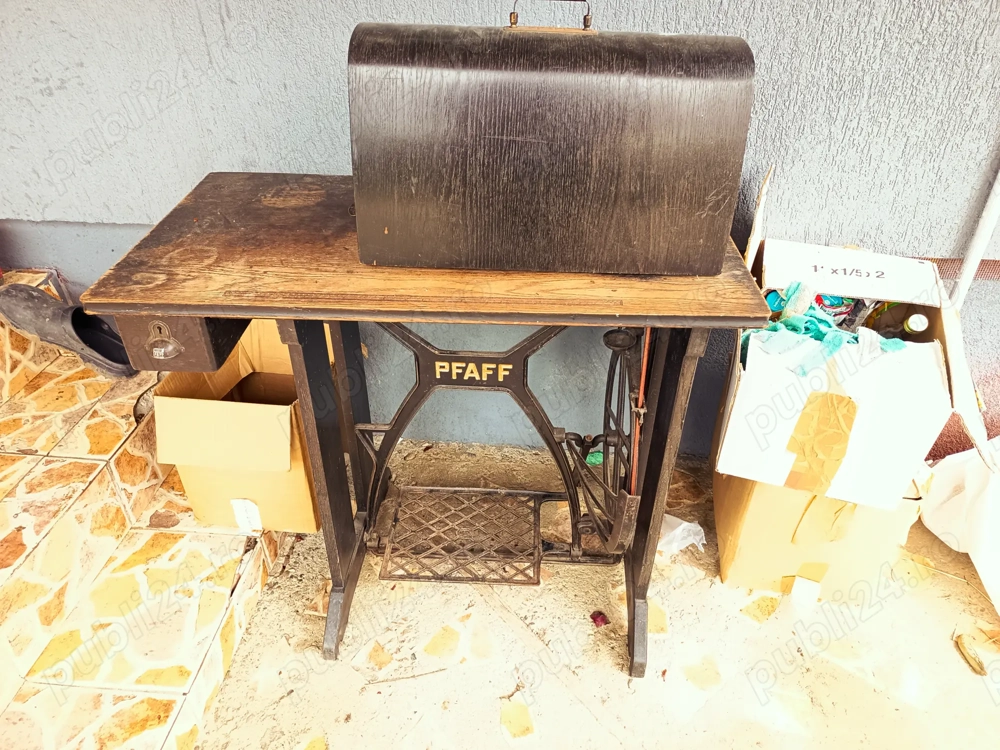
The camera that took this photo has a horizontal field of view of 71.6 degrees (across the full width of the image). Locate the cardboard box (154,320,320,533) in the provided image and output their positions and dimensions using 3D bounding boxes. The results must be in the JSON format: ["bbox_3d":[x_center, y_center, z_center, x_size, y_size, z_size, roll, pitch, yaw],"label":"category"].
[{"bbox_3d":[-0.463,0.097,1.407,0.285,0.385,0.266,4,37,4],"label":"cardboard box"}]

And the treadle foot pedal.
[{"bbox_3d":[-0.072,0.336,1.459,0.315,0.027,0.261,2,32,1],"label":"treadle foot pedal"}]

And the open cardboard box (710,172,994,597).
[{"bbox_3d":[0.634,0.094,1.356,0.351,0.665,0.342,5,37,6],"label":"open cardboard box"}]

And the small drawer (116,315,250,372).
[{"bbox_3d":[-0.469,-0.142,1.116,0.123,0.093,0.342,2,37,1],"label":"small drawer"}]

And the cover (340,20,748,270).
[{"bbox_3d":[0.063,-0.352,1.054,0.546,0.294,0.247,2,37,2],"label":"cover"}]

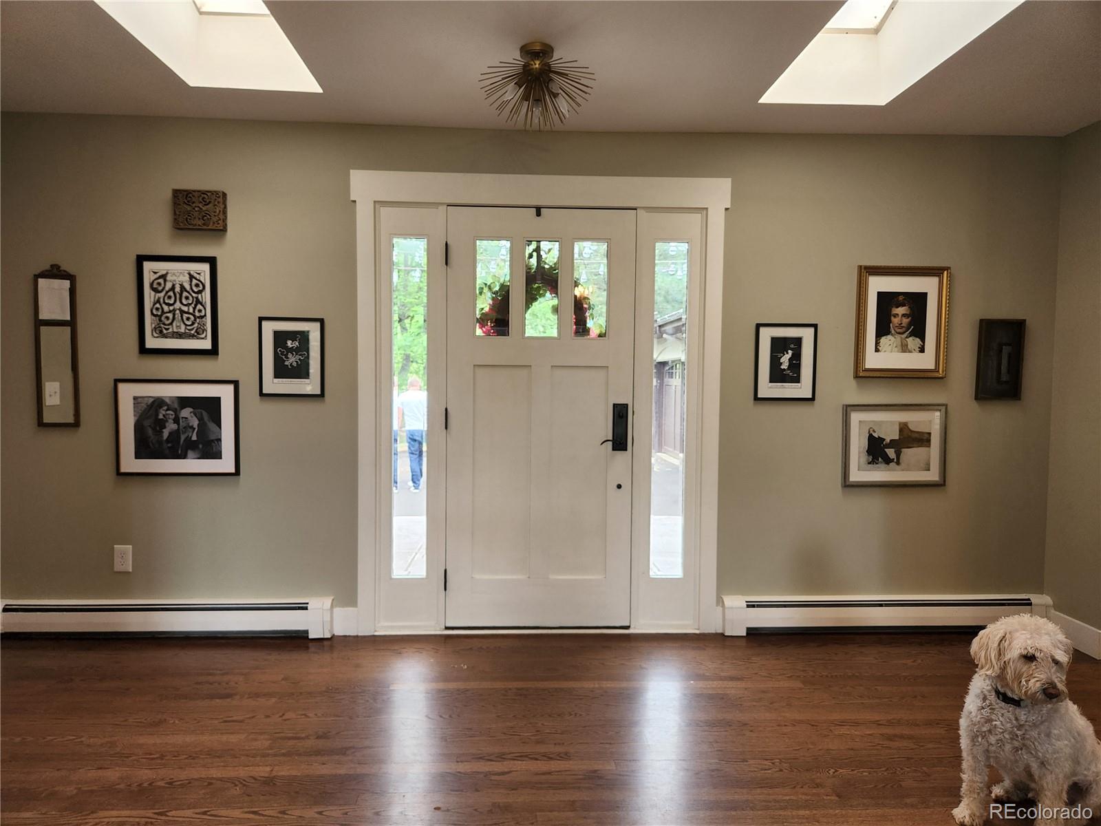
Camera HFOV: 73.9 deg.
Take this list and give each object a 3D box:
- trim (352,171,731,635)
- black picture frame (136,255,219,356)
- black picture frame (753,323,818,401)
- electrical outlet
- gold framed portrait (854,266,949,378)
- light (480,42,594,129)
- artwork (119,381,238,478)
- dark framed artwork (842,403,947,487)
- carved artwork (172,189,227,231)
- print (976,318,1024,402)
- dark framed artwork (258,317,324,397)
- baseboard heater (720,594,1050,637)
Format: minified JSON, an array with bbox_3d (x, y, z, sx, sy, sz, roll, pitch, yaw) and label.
[{"bbox_3d":[-0.045,-0.019,3.531,1.805,2.217,0.035,0,3,-2],"label":"trim"},{"bbox_3d":[-1.752,-0.504,3.444,0.358,0.460,0.020,0,3,-2],"label":"black picture frame"},{"bbox_3d":[1.145,-0.245,3.569,0.302,0.373,0.022,0,3,-3],"label":"black picture frame"},{"bbox_3d":[-2.038,0.696,3.492,0.079,0.124,0.007,0,3,-2],"label":"electrical outlet"},{"bbox_3d":[1.726,-0.443,3.591,0.447,0.542,0.030,0,3,-2],"label":"gold framed portrait"},{"bbox_3d":[-0.049,-1.169,2.640,0.417,0.273,0.417,0,3,-2],"label":"light"},{"bbox_3d":[-1.764,0.071,3.467,0.563,0.452,0.025,0,3,-2],"label":"artwork"},{"bbox_3d":[1.703,0.161,3.620,0.512,0.406,0.025,0,3,-2],"label":"dark framed artwork"},{"bbox_3d":[-1.634,-0.944,3.414,0.227,0.170,0.050,0,3,-2],"label":"carved artwork"},{"bbox_3d":[2.225,-0.260,3.616,0.209,0.398,0.040,0,3,-2],"label":"print"},{"bbox_3d":[-1.228,-0.262,3.477,0.299,0.375,0.020,0,3,-2],"label":"dark framed artwork"},{"bbox_3d":[1.667,1.006,3.633,1.639,0.186,0.070,0,3,-2],"label":"baseboard heater"}]

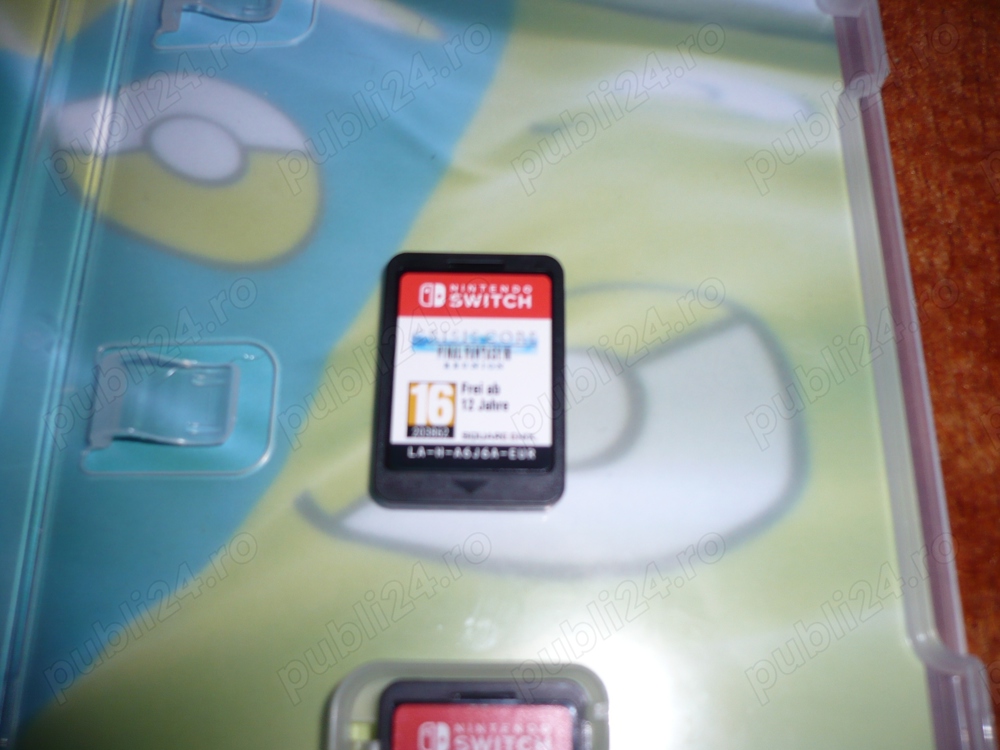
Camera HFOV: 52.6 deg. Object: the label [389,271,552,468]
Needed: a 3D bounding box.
[{"bbox_3d":[-0.003,-0.001,0.117,0.018,0.001,0.025,1,68,0],"label":"label"}]

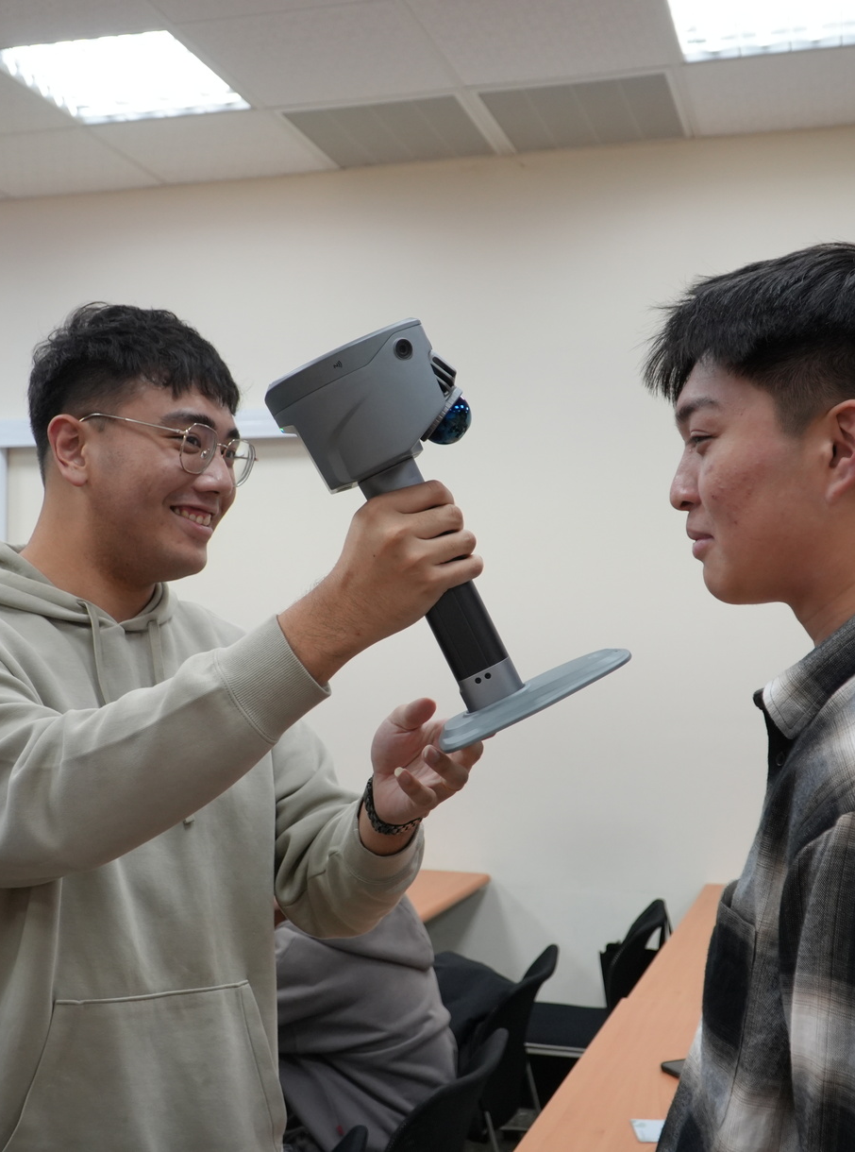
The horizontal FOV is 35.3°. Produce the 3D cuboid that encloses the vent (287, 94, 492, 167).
[{"bbox_3d":[-0.105,-1.391,4.205,0.555,0.040,0.540,0,-2,16],"label":"vent"}]

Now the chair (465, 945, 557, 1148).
[{"bbox_3d":[0.014,1.263,3.047,0.540,0.780,0.470,0,-2,16],"label":"chair"}]

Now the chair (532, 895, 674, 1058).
[{"bbox_3d":[0.372,1.284,3.591,0.540,0.780,0.470,0,-2,16],"label":"chair"}]

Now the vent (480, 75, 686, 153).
[{"bbox_3d":[0.479,-1.393,4.040,0.555,0.040,0.540,0,-2,16],"label":"vent"}]

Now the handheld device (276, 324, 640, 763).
[{"bbox_3d":[0.009,-0.039,1.060,0.160,0.307,0.145,-29,1,0],"label":"handheld device"}]

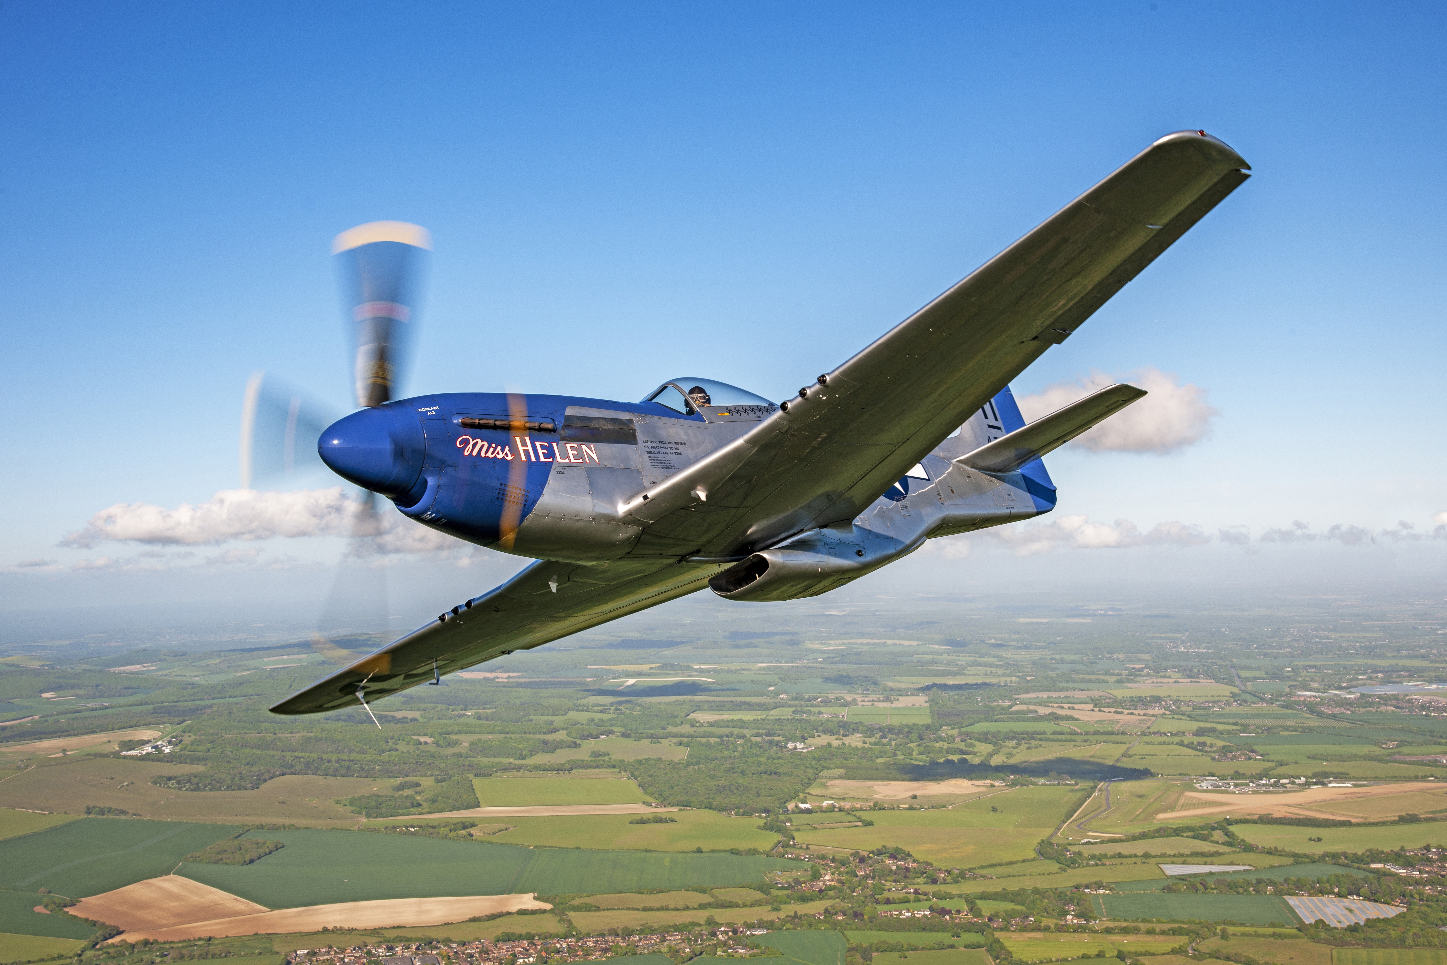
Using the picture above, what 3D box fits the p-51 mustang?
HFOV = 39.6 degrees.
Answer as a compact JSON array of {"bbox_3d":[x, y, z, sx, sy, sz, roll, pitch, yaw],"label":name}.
[{"bbox_3d":[0.334,-0.147,18.212,11.280,3.180,9.830,-31,-22,36],"label":"p-51 mustang"}]

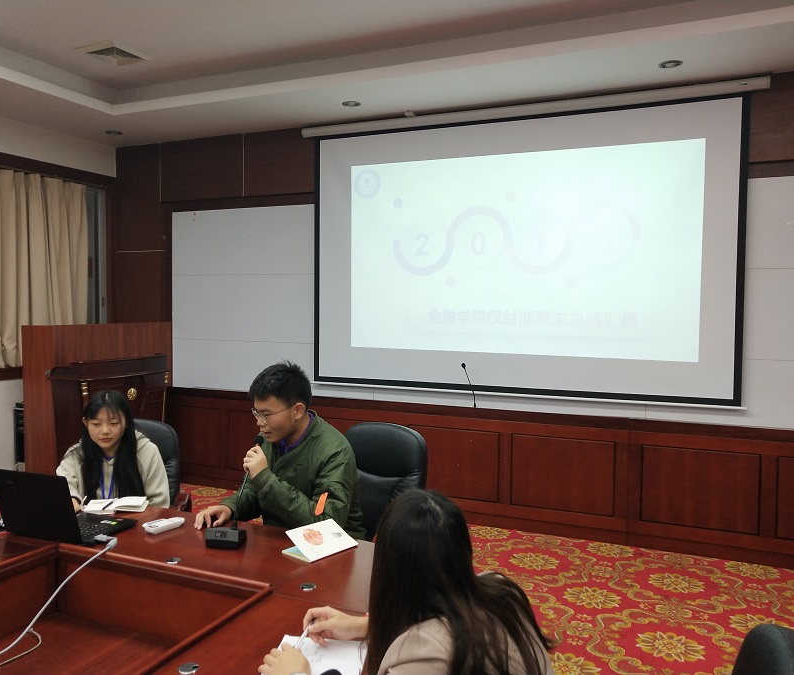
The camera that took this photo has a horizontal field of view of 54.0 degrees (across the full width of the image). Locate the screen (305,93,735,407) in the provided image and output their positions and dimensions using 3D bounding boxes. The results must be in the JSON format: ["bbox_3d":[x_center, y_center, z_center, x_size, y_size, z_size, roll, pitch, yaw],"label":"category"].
[{"bbox_3d":[0.735,-0.566,5.417,3.071,1.903,0.040,2,1,26],"label":"screen"}]

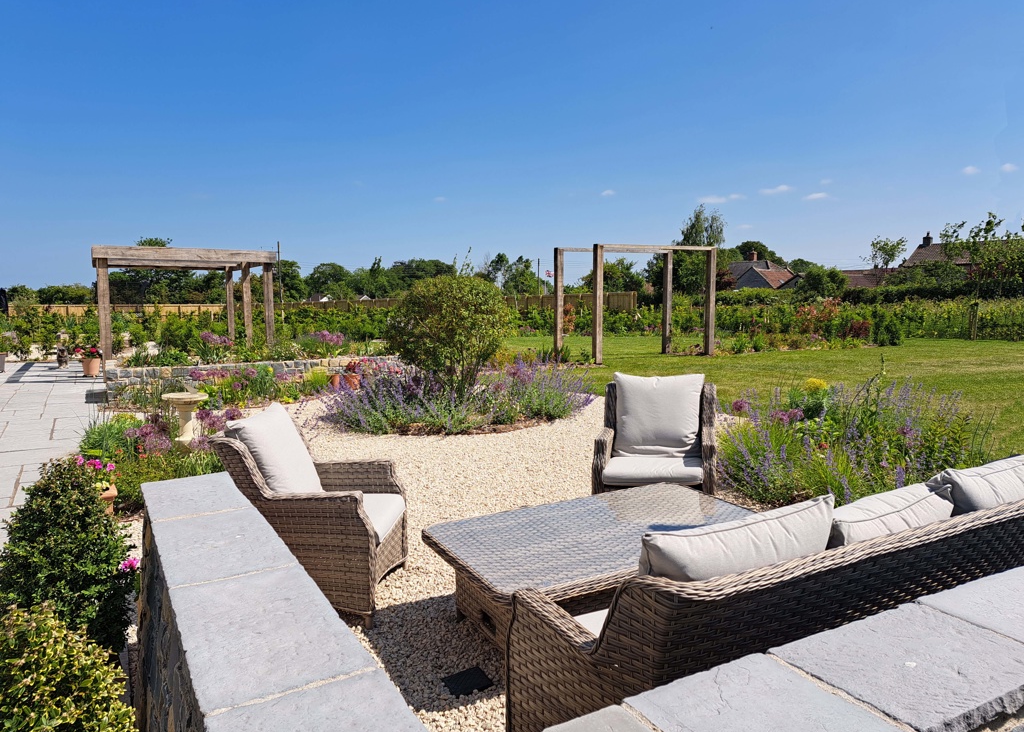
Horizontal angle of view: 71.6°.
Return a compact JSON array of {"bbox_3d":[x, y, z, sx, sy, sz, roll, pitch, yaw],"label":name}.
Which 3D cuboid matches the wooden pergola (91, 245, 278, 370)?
[{"bbox_3d":[-6.968,-1.168,14.777,3.000,2.280,4.850,-3,7,-30],"label":"wooden pergola"}]

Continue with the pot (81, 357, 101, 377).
[{"bbox_3d":[-7.610,0.009,12.819,0.310,0.290,0.310,0,6,0],"label":"pot"}]

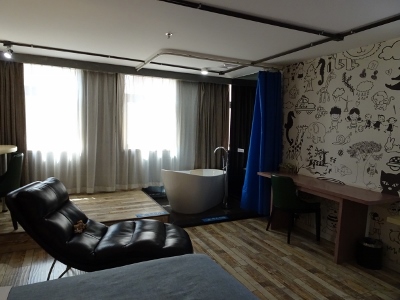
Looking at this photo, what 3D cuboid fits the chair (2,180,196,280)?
[{"bbox_3d":[-0.898,0.772,2.821,1.640,0.900,0.630,1,5,-5],"label":"chair"}]

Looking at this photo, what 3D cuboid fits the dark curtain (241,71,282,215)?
[{"bbox_3d":[1.009,-0.108,4.641,0.460,2.372,0.397,-1,5,-26],"label":"dark curtain"}]

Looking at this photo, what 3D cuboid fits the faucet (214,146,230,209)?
[{"bbox_3d":[0.401,0.490,4.920,0.320,1.087,0.160,1,5,-8],"label":"faucet"}]

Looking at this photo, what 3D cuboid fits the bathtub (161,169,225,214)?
[{"bbox_3d":[-0.071,0.688,4.858,1.254,0.679,0.679,-1,5,-26],"label":"bathtub"}]

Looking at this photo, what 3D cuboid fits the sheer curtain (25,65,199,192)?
[{"bbox_3d":[-1.443,-0.322,5.222,3.145,2.184,0.160,-1,5,-26],"label":"sheer curtain"}]

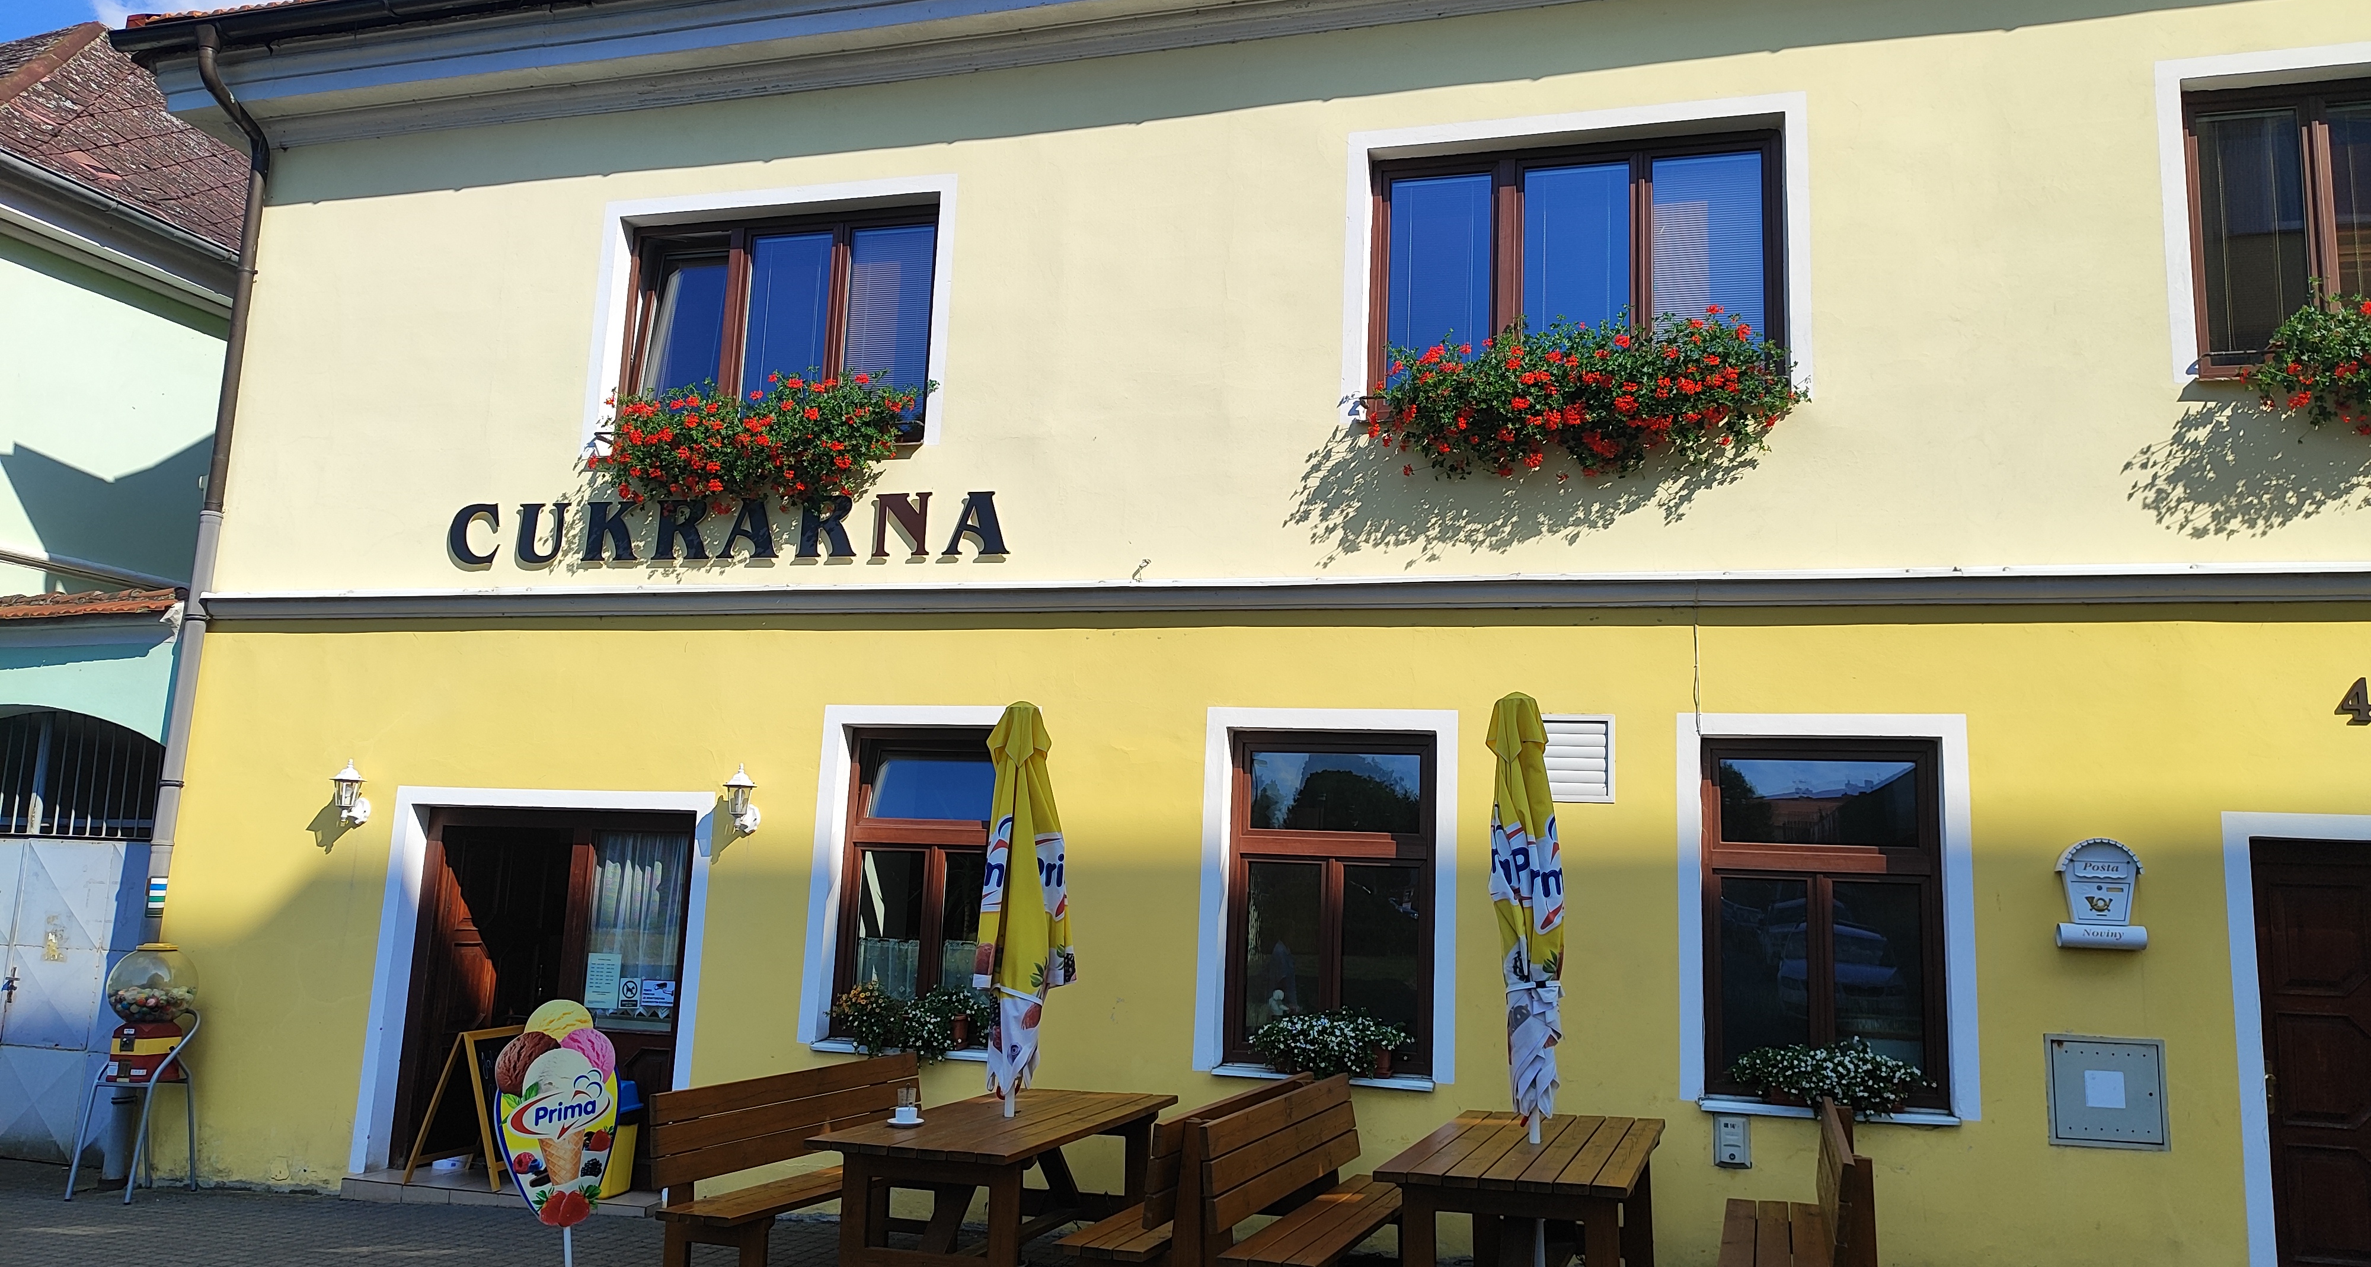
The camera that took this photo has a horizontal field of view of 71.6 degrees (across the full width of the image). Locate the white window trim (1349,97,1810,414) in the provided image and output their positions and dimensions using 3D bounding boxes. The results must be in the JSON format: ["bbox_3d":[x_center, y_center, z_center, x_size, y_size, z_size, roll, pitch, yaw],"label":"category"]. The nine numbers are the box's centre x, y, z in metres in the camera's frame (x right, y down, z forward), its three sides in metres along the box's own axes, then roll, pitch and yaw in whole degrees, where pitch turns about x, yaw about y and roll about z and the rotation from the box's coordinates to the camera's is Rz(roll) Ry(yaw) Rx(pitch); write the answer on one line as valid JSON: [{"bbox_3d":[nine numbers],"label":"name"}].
[{"bbox_3d":[1.991,-1.918,8.515,2.329,1.607,0.140,0,-10,15],"label":"white window trim"}]

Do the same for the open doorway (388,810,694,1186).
[{"bbox_3d":[-3.672,2.080,9.407,1.908,2.097,0.248,0,-10,15],"label":"open doorway"}]

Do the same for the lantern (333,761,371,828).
[{"bbox_3d":[-4.943,0.943,9.713,0.230,0.394,0.250,0,-10,15],"label":"lantern"}]

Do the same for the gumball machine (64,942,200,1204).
[{"bbox_3d":[-5.882,2.463,9.337,0.484,1.407,0.494,0,-10,15],"label":"gumball machine"}]

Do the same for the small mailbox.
[{"bbox_3d":[4.029,1.150,7.250,0.356,0.490,0.120,0,-10,15],"label":"small mailbox"}]

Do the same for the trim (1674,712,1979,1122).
[{"bbox_3d":[2.954,1.278,7.625,1.277,1.808,0.109,0,-10,15],"label":"trim"}]

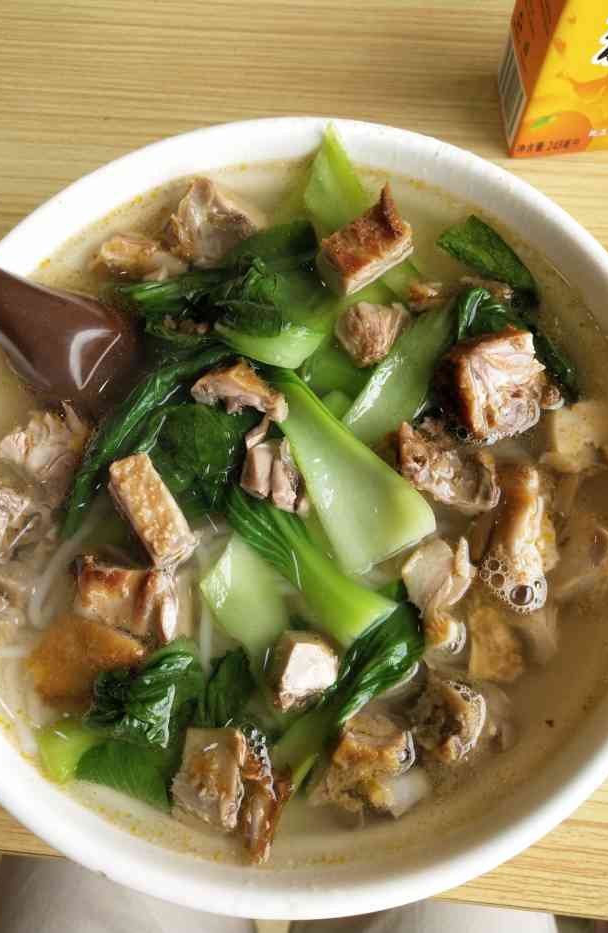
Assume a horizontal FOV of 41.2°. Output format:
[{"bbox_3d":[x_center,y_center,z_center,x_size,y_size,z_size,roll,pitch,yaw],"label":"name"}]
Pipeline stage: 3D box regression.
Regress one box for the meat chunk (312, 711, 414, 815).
[{"bbox_3d":[0.016,0.075,0.208,0.023,0.020,0.025,12,73,5],"label":"meat chunk"}]

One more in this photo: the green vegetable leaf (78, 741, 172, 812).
[{"bbox_3d":[-0.046,0.080,0.214,0.026,0.010,0.013,15,76,6],"label":"green vegetable leaf"}]

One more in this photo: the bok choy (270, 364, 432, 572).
[{"bbox_3d":[0.014,0.002,0.230,0.026,0.016,0.061,-30,77,-6],"label":"bok choy"}]

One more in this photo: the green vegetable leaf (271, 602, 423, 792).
[{"bbox_3d":[0.011,0.061,0.215,0.018,0.016,0.055,42,81,11],"label":"green vegetable leaf"}]

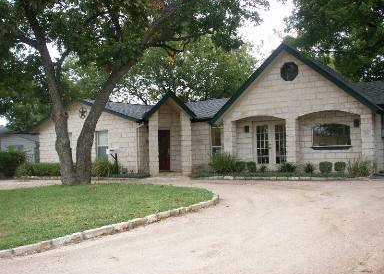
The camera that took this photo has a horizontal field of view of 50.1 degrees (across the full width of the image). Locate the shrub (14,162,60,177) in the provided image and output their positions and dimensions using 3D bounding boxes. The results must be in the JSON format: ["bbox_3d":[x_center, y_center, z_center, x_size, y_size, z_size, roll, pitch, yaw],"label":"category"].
[{"bbox_3d":[-8.026,1.711,21.600,2.400,0.780,1.000,-1,-1,0],"label":"shrub"}]

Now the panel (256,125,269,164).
[{"bbox_3d":[3.061,0.351,17.571,0.560,1.680,0.050,-2,-1,35],"label":"panel"}]

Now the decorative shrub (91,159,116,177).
[{"bbox_3d":[-4.378,1.558,20.300,1.250,0.870,1.050,-1,-1,11],"label":"decorative shrub"}]

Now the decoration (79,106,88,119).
[{"bbox_3d":[-5.850,-1.293,22.109,0.680,0.680,0.060,-2,-1,35],"label":"decoration"}]

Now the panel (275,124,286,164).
[{"bbox_3d":[3.755,0.300,17.085,0.560,1.680,0.050,-2,-1,35],"label":"panel"}]

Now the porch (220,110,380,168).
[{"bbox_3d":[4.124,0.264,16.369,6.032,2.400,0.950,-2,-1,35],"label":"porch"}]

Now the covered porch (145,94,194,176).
[{"bbox_3d":[-1.148,-0.104,19.539,2.300,3.800,1.900,-1,-1,-9],"label":"covered porch"}]

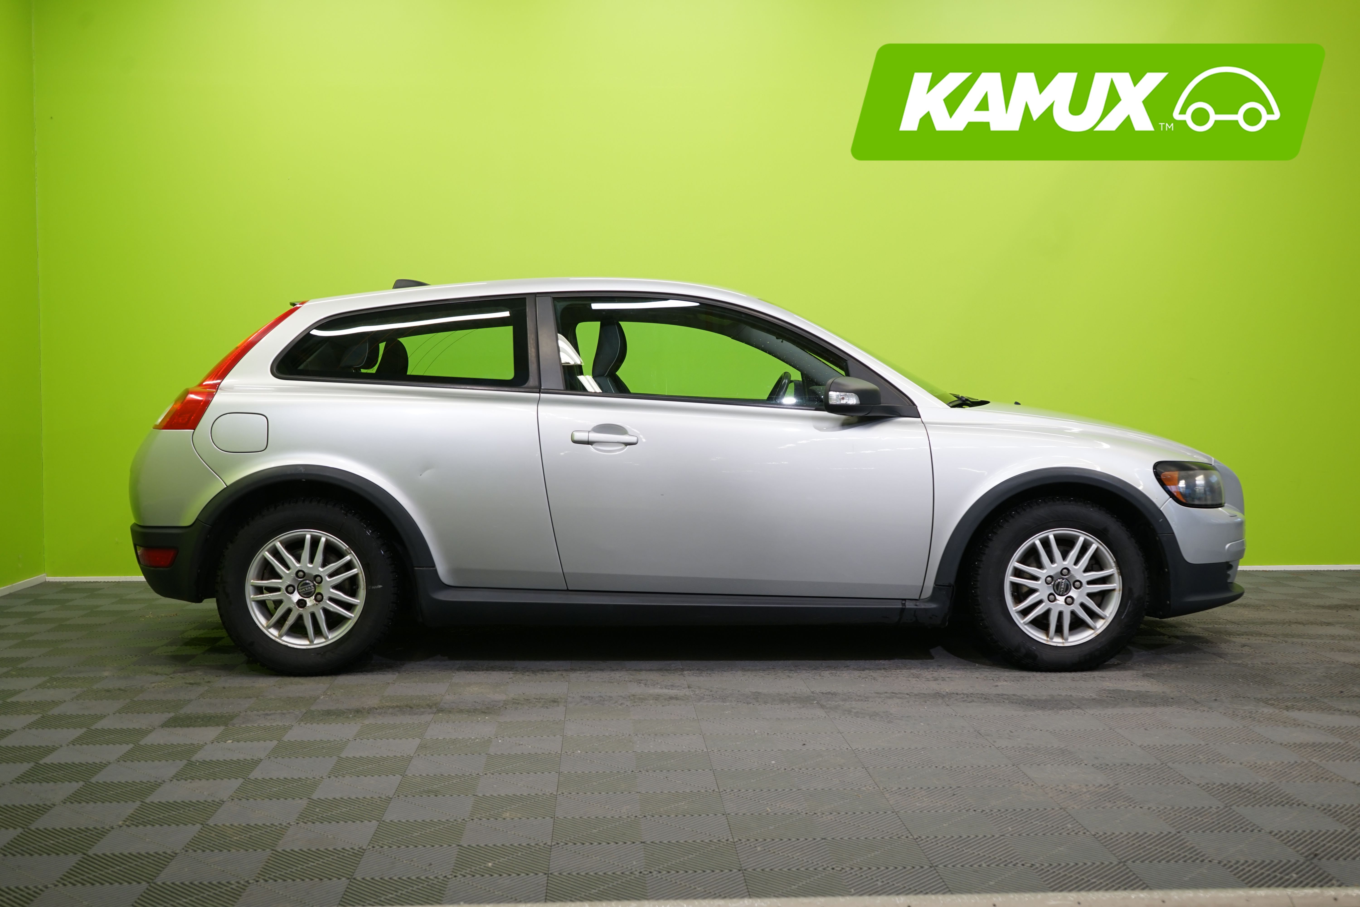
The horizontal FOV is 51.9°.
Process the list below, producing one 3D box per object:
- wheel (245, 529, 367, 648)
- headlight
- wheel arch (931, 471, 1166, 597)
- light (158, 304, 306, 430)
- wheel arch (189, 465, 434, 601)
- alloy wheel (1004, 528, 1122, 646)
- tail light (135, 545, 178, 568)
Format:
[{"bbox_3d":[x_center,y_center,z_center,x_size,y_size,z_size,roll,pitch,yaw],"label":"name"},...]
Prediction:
[{"bbox_3d":[-1.297,0.467,4.924,0.418,0.418,0.175,0,3,-1],"label":"wheel"},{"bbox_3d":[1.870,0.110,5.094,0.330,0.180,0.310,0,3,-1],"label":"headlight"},{"bbox_3d":[1.297,0.273,4.913,0.850,0.450,0.120,0,3,-1],"label":"wheel arch"},{"bbox_3d":[-1.633,-0.307,4.978,0.500,0.450,0.270,0,3,-1],"label":"light"},{"bbox_3d":[-1.270,0.274,4.856,0.838,0.472,0.120,0,3,-1],"label":"wheel arch"},{"bbox_3d":[1.343,0.466,4.983,0.418,0.418,0.175,0,3,-1],"label":"alloy wheel"},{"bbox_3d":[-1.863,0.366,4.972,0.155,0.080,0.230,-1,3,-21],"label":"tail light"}]

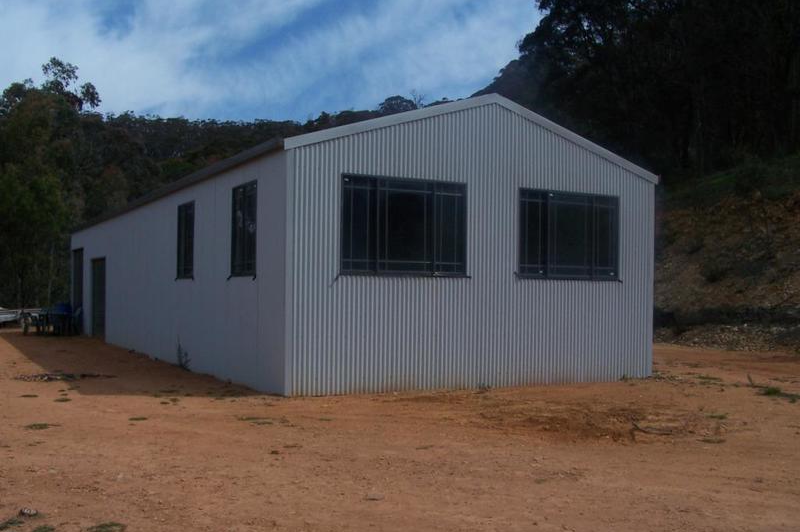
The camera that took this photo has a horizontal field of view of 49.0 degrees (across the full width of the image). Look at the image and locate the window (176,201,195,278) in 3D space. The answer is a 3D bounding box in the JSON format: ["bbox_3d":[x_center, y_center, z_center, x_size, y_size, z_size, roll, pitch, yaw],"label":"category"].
[{"bbox_3d":[-4.011,-0.468,16.542,0.100,1.418,1.084,2,-2,-30],"label":"window"}]

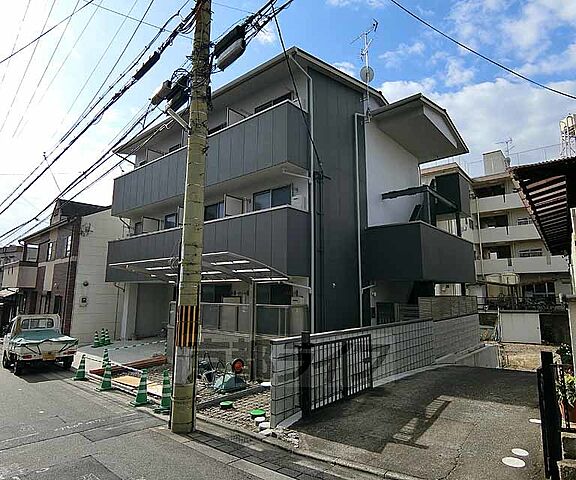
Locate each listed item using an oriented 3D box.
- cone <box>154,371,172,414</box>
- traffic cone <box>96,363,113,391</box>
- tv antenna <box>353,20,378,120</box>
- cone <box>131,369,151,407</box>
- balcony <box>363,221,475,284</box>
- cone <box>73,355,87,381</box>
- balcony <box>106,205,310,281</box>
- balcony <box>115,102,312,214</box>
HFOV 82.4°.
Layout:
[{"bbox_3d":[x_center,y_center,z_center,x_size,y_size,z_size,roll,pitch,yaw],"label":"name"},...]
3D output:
[{"bbox_3d":[-2.153,2.662,5.847,0.360,0.700,0.360,-7,-11,43],"label":"cone"},{"bbox_3d":[-4.483,3.329,8.147,0.360,0.700,0.360,-7,-11,43],"label":"traffic cone"},{"bbox_3d":[2.964,-6.206,12.410,0.600,3.750,1.250,5,-9,-33],"label":"tv antenna"},{"bbox_3d":[-3.000,3.030,6.847,0.360,0.700,0.360,-7,-11,43],"label":"cone"},{"bbox_3d":[5.923,0.827,13.853,1.990,1.843,7.960,-6,-10,39],"label":"balcony"},{"bbox_3d":[-5.985,3.686,9.597,0.360,0.700,0.360,-7,-11,43],"label":"cone"},{"bbox_3d":[-3.880,0.540,12.161,10.888,1.796,0.952,-6,-10,39],"label":"balcony"},{"bbox_3d":[-3.823,-2.396,12.510,10.730,1.743,0.952,-6,-10,39],"label":"balcony"}]

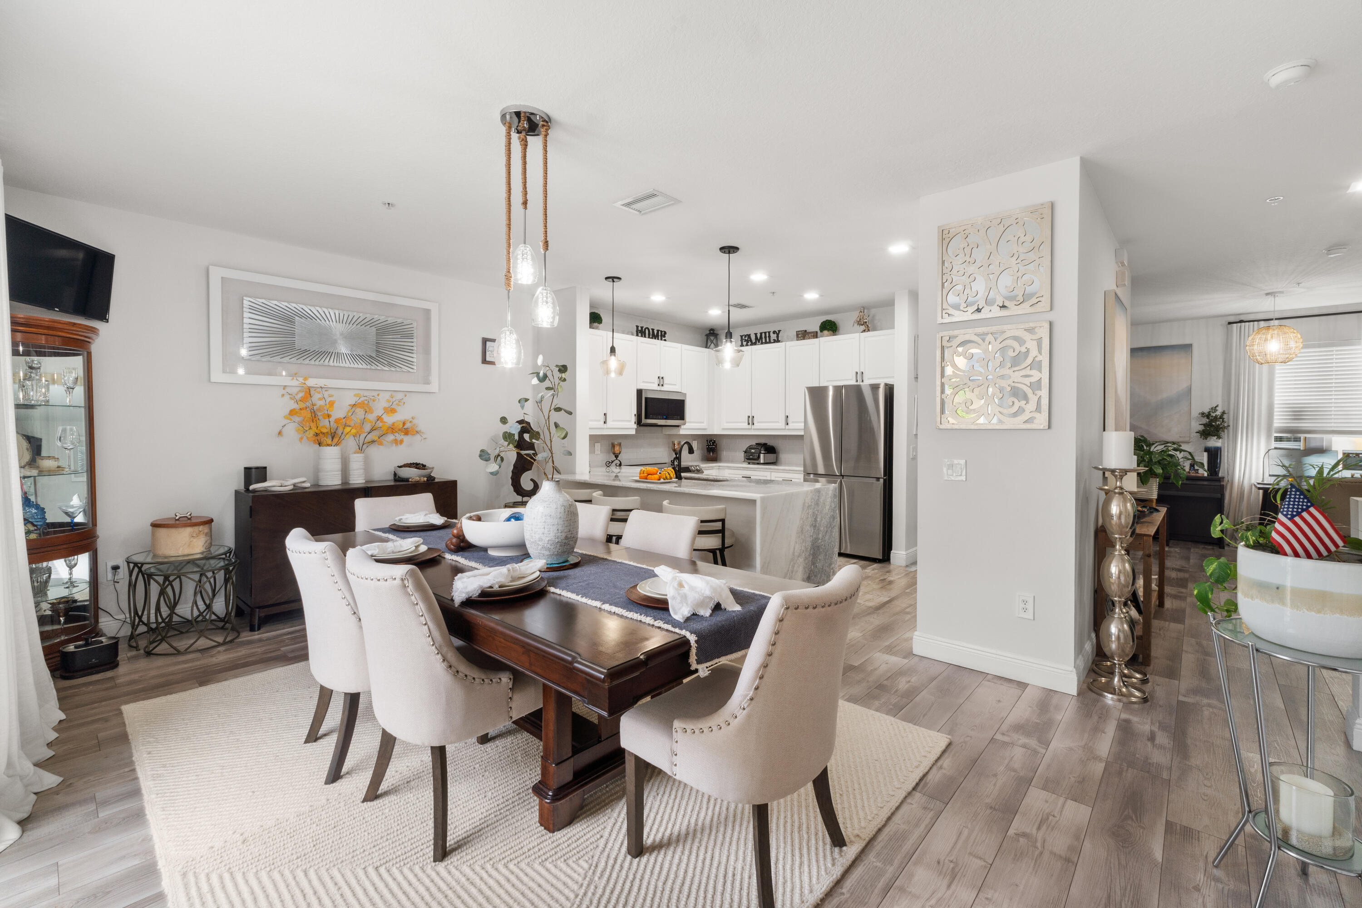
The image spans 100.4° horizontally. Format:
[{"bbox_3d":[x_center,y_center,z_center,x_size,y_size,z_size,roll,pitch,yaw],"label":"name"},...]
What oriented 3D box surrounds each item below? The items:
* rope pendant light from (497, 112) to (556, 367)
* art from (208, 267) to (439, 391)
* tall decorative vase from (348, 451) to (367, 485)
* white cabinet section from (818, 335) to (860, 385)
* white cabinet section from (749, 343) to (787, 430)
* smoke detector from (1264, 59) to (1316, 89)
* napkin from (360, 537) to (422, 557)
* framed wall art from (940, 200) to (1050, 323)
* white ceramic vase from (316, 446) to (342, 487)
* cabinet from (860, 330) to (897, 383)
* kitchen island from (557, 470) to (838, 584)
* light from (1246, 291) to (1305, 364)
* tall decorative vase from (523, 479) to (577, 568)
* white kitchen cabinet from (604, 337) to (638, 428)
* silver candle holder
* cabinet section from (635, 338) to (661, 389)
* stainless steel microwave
[{"bbox_3d":[-0.701,-0.961,2.591,0.250,1.108,0.255,0,2,0],"label":"rope pendant light"},{"bbox_3d":[-2.628,-0.896,4.377,0.040,0.770,1.555,2,4,41],"label":"art"},{"bbox_3d":[-2.645,0.119,4.640,0.118,0.250,0.118,2,3,42],"label":"tall decorative vase"},{"bbox_3d":[1.914,-1.061,6.549,0.492,0.546,0.360,2,3,42],"label":"white cabinet section"},{"bbox_3d":[1.209,-0.834,7.186,0.505,1.043,0.340,2,3,42],"label":"white cabinet section"},{"bbox_3d":[2.301,-1.435,2.147,0.140,0.050,0.140,2,4,41],"label":"smoke detector"},{"bbox_3d":[-1.336,0.427,2.607,0.150,0.065,0.290,2,3,42],"label":"napkin"},{"bbox_3d":[1.703,-1.027,3.108,0.555,0.558,0.025,2,4,41],"label":"framed wall art"},{"bbox_3d":[-2.766,0.106,4.448,0.153,0.300,0.153,2,3,42],"label":"white ceramic vase"},{"bbox_3d":[2.281,-1.044,6.268,0.470,0.590,0.330,2,3,42],"label":"cabinet"},{"bbox_3d":[0.015,0.696,5.065,2.420,0.914,1.090,2,4,41],"label":"kitchen island"},{"bbox_3d":[6.096,-1.289,5.837,0.410,0.720,0.410,2,4,41],"label":"light"},{"bbox_3d":[-0.553,0.283,2.398,0.225,0.360,0.225,0,2,0],"label":"tall decorative vase"},{"bbox_3d":[-0.764,-0.785,6.284,0.350,1.020,0.455,2,4,41],"label":"white kitchen cabinet"},{"bbox_3d":[2.280,0.663,2.948,0.250,1.168,0.250,2,3,42],"label":"silver candle holder"},{"bbox_3d":[-0.510,-1.065,6.855,0.340,0.602,0.385,2,3,42],"label":"cabinet section"},{"bbox_3d":[-0.337,-0.540,6.876,0.400,0.420,0.760,2,3,42],"label":"stainless steel microwave"}]

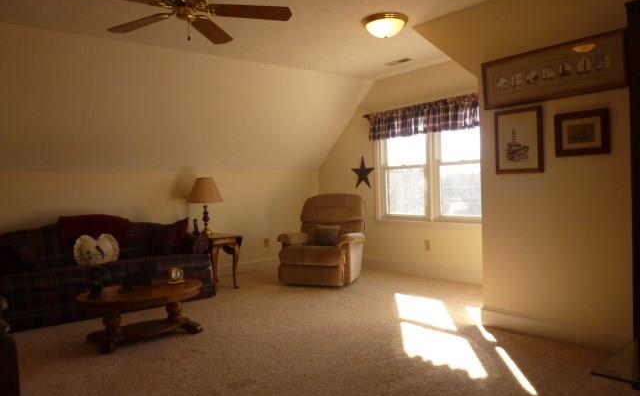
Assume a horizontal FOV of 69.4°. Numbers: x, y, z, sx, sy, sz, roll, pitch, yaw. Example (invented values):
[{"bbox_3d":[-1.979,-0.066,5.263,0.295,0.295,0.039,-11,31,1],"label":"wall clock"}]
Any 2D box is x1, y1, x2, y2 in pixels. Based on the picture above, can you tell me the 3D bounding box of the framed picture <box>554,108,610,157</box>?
[{"bbox_3d":[1.723,-0.424,3.034,0.025,0.285,0.334,-3,2,-39],"label":"framed picture"}]

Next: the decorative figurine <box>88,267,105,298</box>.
[{"bbox_3d":[-1.652,0.615,3.408,0.103,0.211,0.097,-3,2,-39],"label":"decorative figurine"}]

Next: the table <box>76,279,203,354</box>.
[{"bbox_3d":[-1.374,0.904,3.621,0.935,0.388,0.718,-3,2,-39],"label":"table"}]

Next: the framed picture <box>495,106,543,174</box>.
[{"bbox_3d":[1.450,-0.408,3.365,0.025,0.469,0.355,-3,2,-39],"label":"framed picture"}]

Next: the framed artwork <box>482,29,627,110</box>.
[{"bbox_3d":[1.564,-0.852,3.173,0.030,0.359,0.963,-8,5,-39],"label":"framed artwork"}]

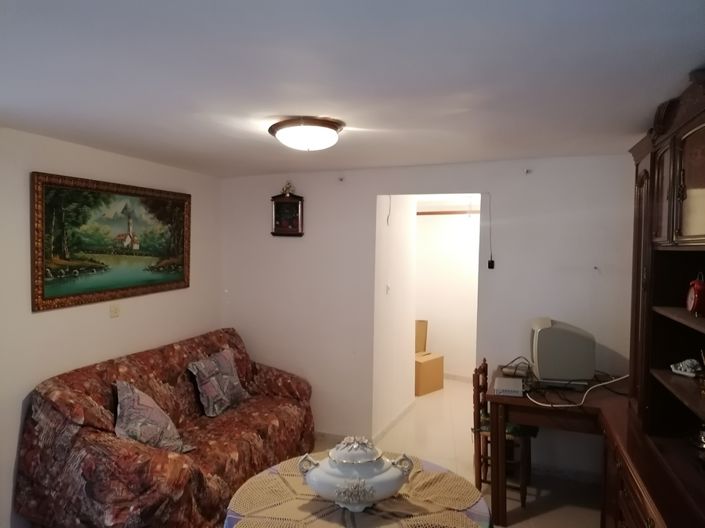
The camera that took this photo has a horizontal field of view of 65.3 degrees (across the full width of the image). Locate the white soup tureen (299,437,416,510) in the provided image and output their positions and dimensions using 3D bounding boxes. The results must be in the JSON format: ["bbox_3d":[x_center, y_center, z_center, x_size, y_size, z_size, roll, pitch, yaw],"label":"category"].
[{"bbox_3d":[0.010,0.691,1.840,0.375,0.235,0.260,0,3,0],"label":"white soup tureen"}]

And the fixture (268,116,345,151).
[{"bbox_3d":[-0.224,-0.623,2.700,0.375,0.120,0.375,0,3,0],"label":"fixture"}]

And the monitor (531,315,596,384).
[{"bbox_3d":[1.360,0.571,3.570,0.375,0.360,0.355,1,3,14],"label":"monitor"}]

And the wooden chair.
[{"bbox_3d":[1.000,1.096,3.630,0.385,0.850,0.365,2,3,23],"label":"wooden chair"}]

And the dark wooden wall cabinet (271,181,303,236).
[{"bbox_3d":[-0.558,-0.464,4.680,0.275,0.445,0.060,1,3,20],"label":"dark wooden wall cabinet"}]

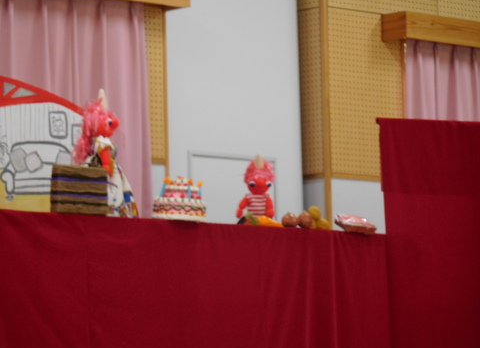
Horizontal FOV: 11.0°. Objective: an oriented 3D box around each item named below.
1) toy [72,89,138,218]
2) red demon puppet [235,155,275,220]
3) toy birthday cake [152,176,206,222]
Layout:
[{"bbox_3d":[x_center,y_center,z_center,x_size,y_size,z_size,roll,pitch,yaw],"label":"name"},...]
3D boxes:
[{"bbox_3d":[-0.485,-0.072,9.000,0.235,0.480,0.200,-2,-6,11],"label":"toy"},{"bbox_3d":[0.058,0.057,9.400,0.145,0.260,0.115,0,-6,-14],"label":"red demon puppet"},{"bbox_3d":[-0.221,0.093,9.100,0.195,0.163,0.195,-1,-6,0],"label":"toy birthday cake"}]

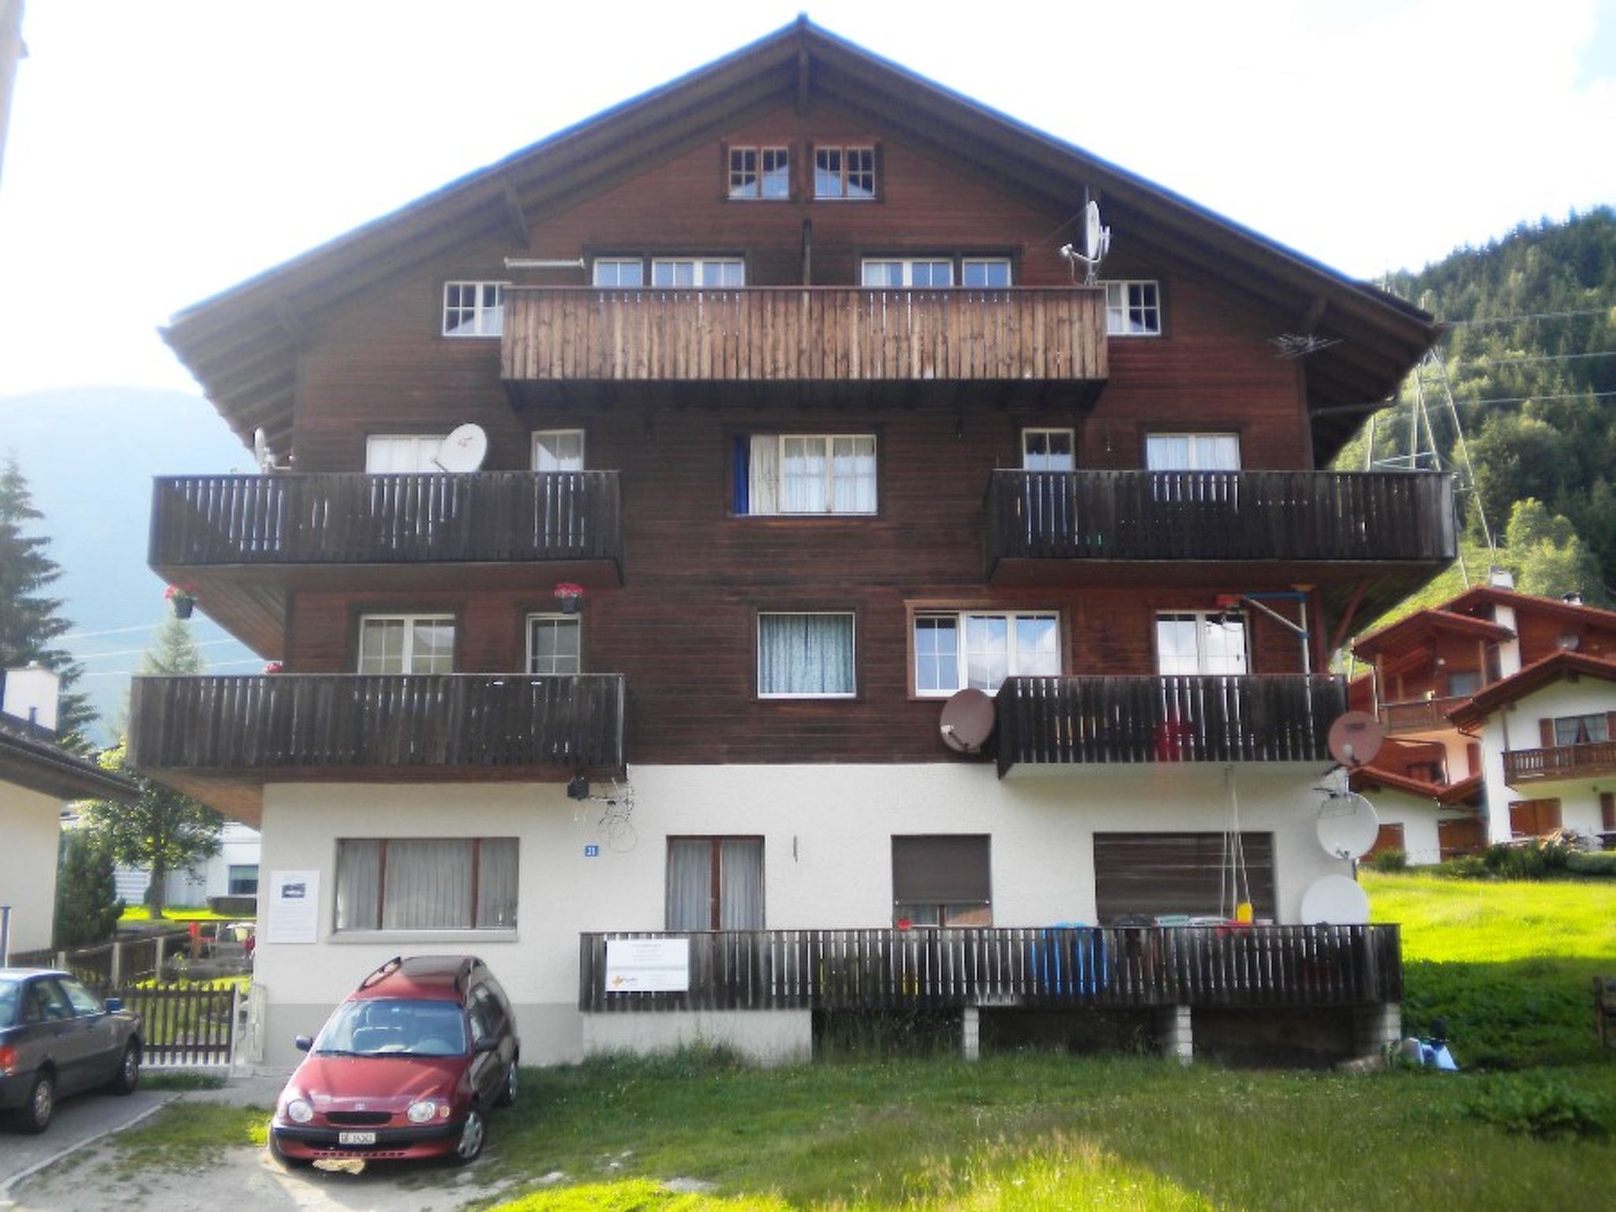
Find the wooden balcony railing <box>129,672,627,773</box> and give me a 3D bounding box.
[{"bbox_3d":[-5.297,1.520,23.942,6.024,1.132,1.150,0,-14,-1],"label":"wooden balcony railing"}]

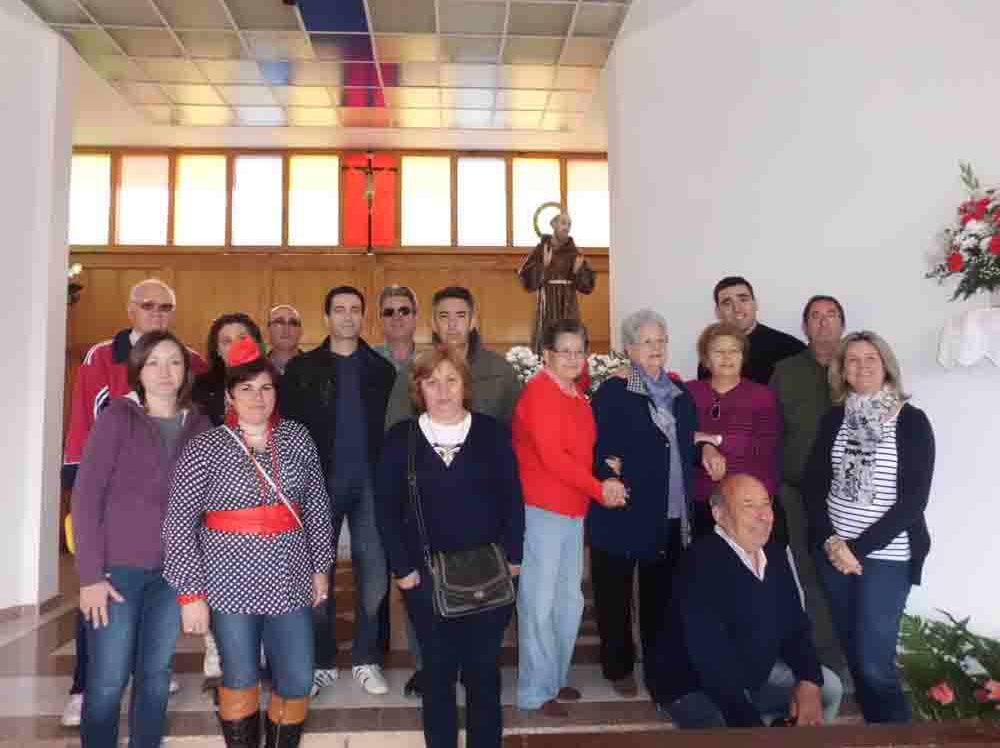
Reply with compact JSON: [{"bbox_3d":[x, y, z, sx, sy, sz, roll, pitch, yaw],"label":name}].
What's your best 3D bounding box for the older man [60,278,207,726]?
[{"bbox_3d":[-1.536,0.484,3.175,0.560,1.770,0.420,0,-4,-8],"label":"older man"}]

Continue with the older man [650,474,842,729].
[{"bbox_3d":[0.871,0.881,2.644,0.600,1.070,0.580,1,-4,-20],"label":"older man"}]

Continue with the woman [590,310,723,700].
[{"bbox_3d":[0.630,0.537,3.210,0.520,1.630,0.420,2,-5,-30],"label":"woman"}]

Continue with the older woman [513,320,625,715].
[{"bbox_3d":[0.264,0.558,3.068,0.450,1.575,0.390,3,-5,-42],"label":"older woman"}]

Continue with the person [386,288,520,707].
[{"bbox_3d":[-0.202,0.491,3.264,0.580,1.745,0.360,-1,-4,0],"label":"person"}]

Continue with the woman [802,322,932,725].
[{"bbox_3d":[1.418,0.629,2.882,0.500,1.595,0.360,-2,-4,24],"label":"woman"}]

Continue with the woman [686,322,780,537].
[{"bbox_3d":[1.050,0.558,3.348,0.470,1.600,0.340,-1,-4,8],"label":"woman"}]

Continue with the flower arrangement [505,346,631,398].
[{"bbox_3d":[0.382,-0.003,4.250,0.740,0.340,0.450,0,-4,-3],"label":"flower arrangement"}]

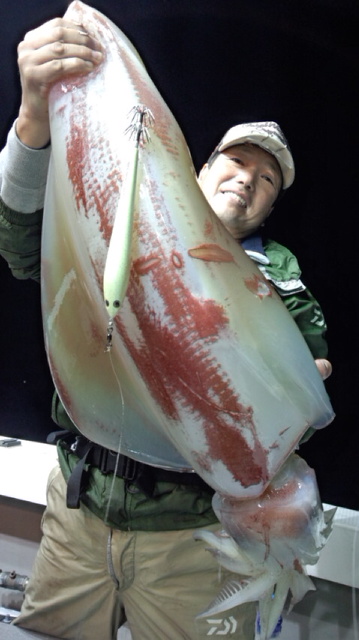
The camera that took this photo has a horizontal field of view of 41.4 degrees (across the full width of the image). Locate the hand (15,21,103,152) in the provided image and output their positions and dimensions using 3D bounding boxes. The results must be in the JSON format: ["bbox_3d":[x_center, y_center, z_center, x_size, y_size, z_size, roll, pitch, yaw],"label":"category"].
[{"bbox_3d":[-0.160,-0.316,0.640,0.110,0.160,0.090,1,13,-9],"label":"hand"}]

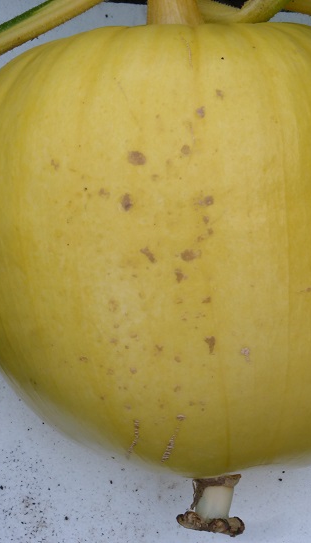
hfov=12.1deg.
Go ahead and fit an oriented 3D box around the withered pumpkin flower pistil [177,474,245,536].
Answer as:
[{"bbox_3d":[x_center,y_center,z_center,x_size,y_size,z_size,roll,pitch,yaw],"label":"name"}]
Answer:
[{"bbox_3d":[0.045,0.186,1.170,0.054,0.049,0.049,7,99,0],"label":"withered pumpkin flower pistil"}]

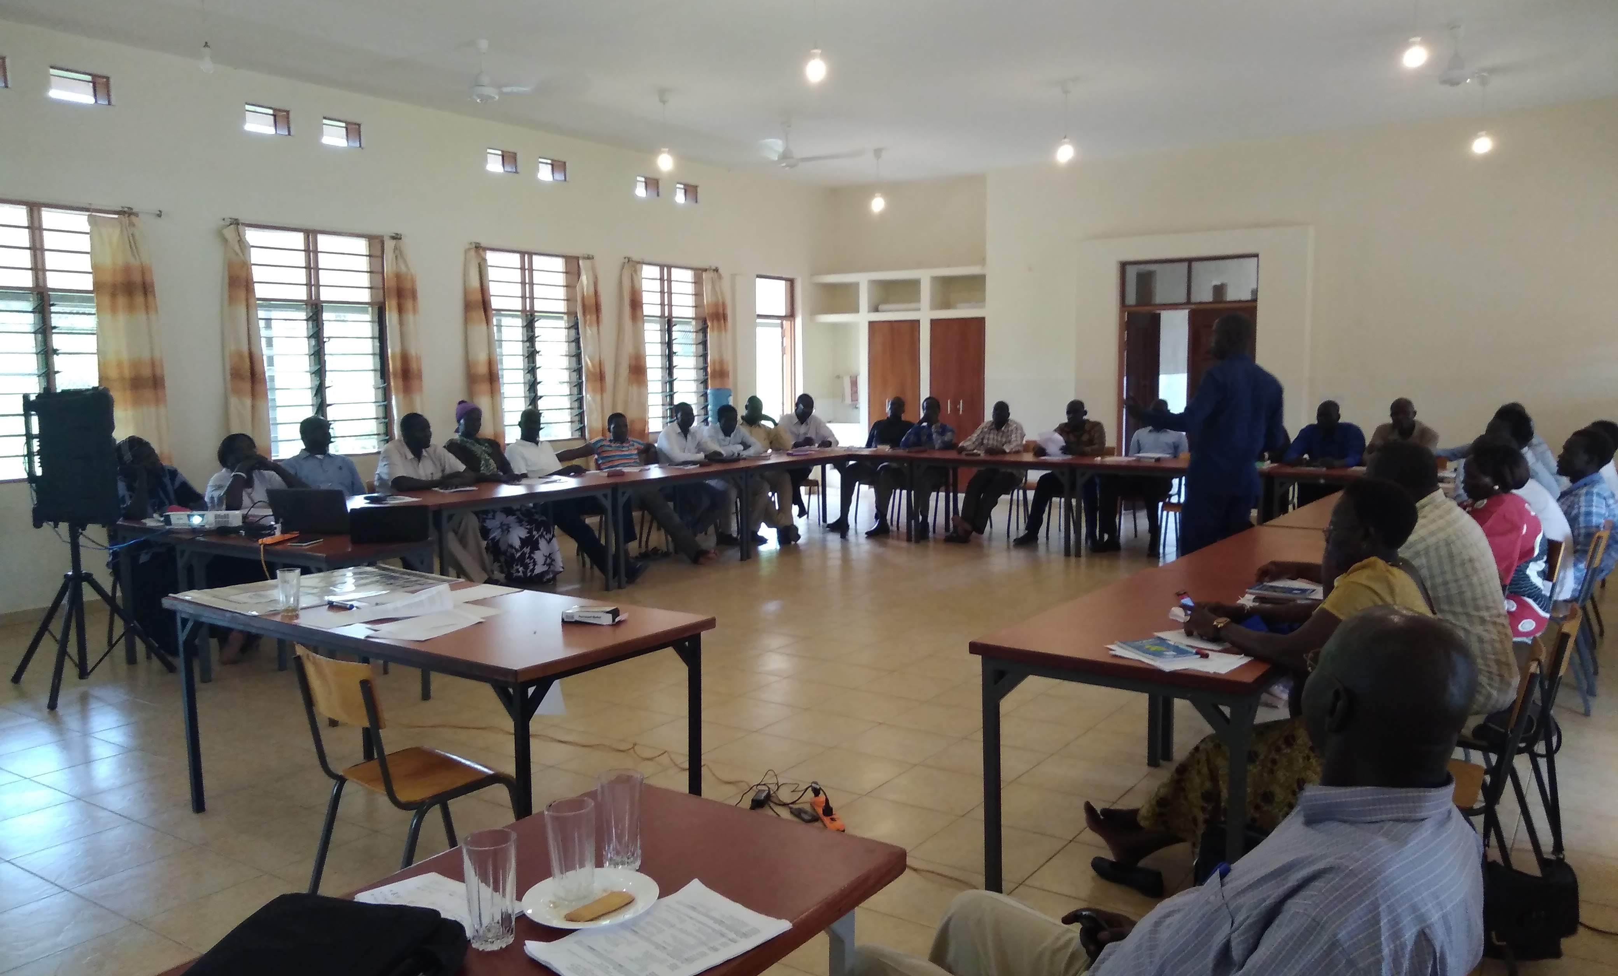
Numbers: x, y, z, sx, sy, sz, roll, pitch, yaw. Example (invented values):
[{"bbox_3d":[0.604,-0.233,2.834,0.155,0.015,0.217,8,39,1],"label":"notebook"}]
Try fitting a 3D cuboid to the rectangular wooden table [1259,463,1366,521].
[{"bbox_3d":[4.047,0.260,9.009,1.500,0.745,0.770,3,6,36],"label":"rectangular wooden table"}]

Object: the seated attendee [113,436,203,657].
[{"bbox_3d":[-3.477,0.296,7.125,0.760,1.170,0.600,4,7,38],"label":"seated attendee"}]

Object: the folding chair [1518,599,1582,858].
[{"bbox_3d":[1.948,0.756,3.887,0.530,0.800,0.430,3,6,34],"label":"folding chair"}]

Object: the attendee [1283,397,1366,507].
[{"bbox_3d":[3.855,-0.049,9.784,0.580,1.220,0.800,3,6,36],"label":"attendee"}]

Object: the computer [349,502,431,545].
[{"bbox_3d":[-1.917,0.145,5.939,0.340,0.180,0.240,-3,6,-28],"label":"computer"}]

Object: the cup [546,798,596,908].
[{"bbox_3d":[-0.337,0.520,1.872,0.071,0.136,0.071,-1,5,0],"label":"cup"}]

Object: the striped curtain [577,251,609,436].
[{"bbox_3d":[-2.078,-1.242,12.645,0.140,1.950,0.380,3,7,33],"label":"striped curtain"}]

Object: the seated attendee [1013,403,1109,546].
[{"bbox_3d":[2.177,-0.145,11.037,0.620,1.210,0.820,3,6,36],"label":"seated attendee"}]

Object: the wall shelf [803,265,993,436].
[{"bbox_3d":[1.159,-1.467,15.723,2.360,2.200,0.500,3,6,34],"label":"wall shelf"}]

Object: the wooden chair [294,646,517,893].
[{"bbox_3d":[-1.082,0.814,3.554,0.410,0.820,0.520,3,7,33],"label":"wooden chair"}]

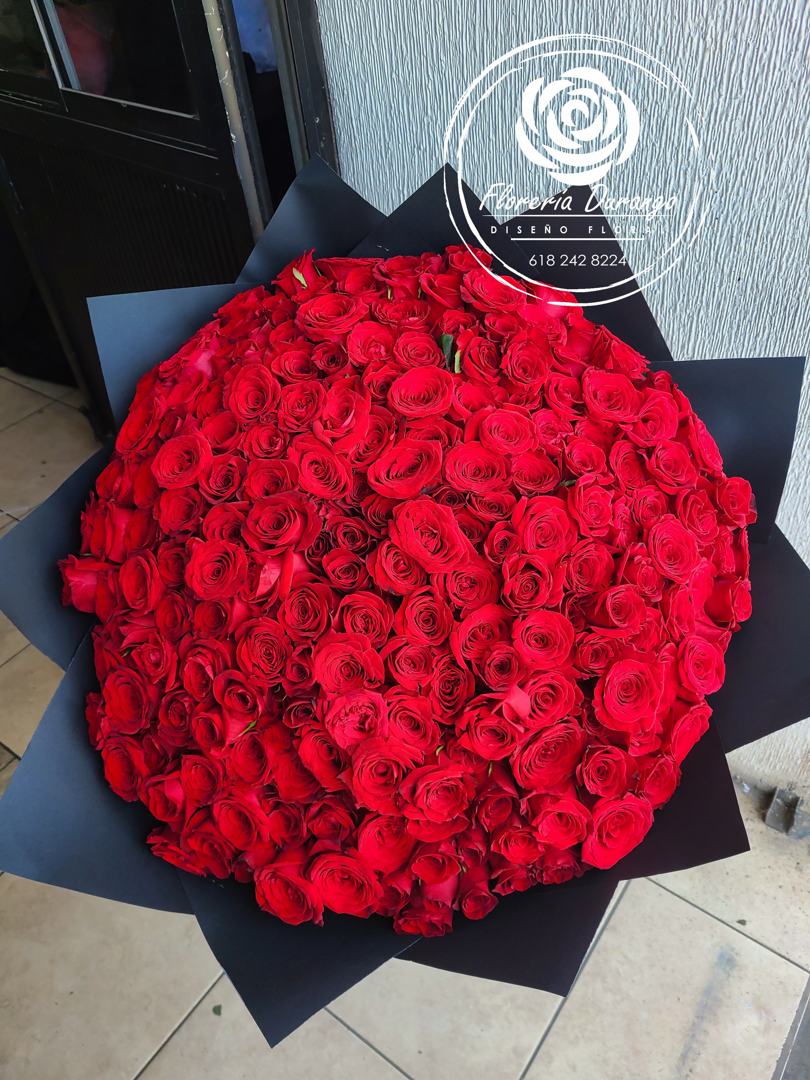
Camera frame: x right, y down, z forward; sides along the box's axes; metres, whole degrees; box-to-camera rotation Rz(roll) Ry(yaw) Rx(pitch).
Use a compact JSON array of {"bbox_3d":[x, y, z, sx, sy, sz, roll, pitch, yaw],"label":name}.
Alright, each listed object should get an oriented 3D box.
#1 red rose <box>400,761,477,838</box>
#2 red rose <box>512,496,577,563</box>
[{"bbox_3d":[0.029,0.232,0.721,0.066,0.049,0.066,0,77,2],"label":"red rose"},{"bbox_3d":[0.146,-0.012,0.851,0.069,0.051,0.069,5,72,-14],"label":"red rose"}]

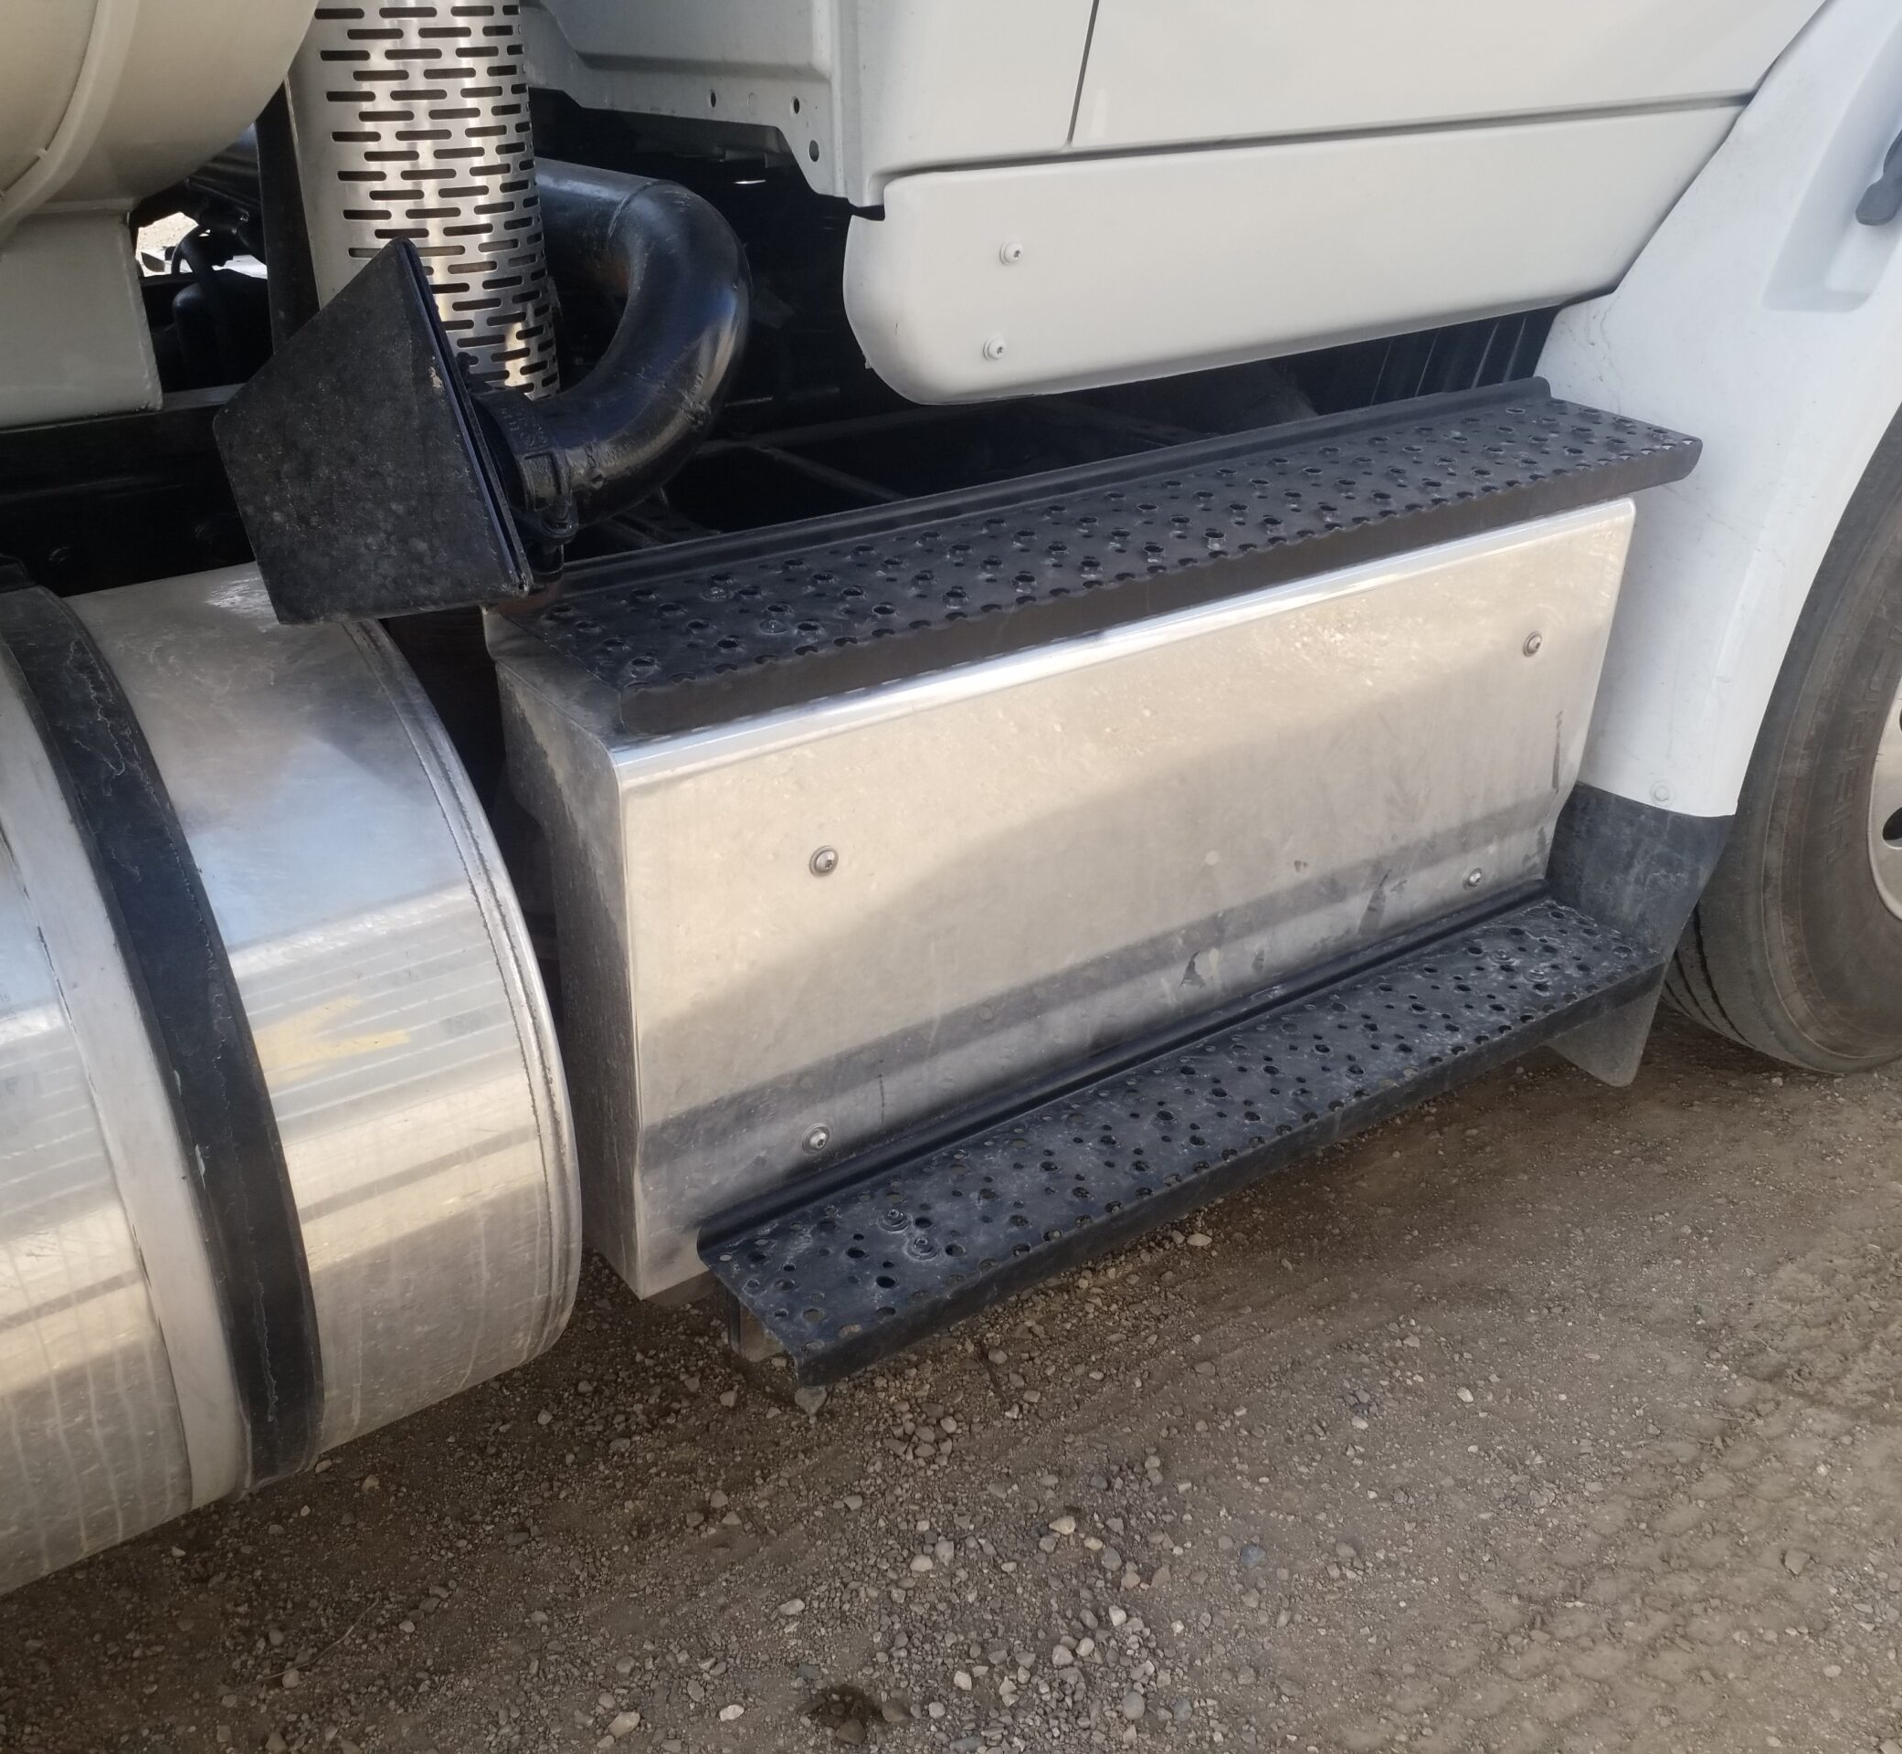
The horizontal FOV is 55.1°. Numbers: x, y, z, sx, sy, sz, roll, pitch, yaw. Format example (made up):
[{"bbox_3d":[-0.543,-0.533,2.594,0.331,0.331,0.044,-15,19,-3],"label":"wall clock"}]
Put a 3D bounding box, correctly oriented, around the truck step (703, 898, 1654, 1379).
[{"bbox_3d":[0.254,0.184,1.586,0.986,0.056,0.145,-18,34,-31],"label":"truck step"}]

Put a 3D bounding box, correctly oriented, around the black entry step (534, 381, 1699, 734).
[{"bbox_3d":[0.196,-0.296,1.495,1.121,0.056,0.185,-18,34,-31],"label":"black entry step"}]

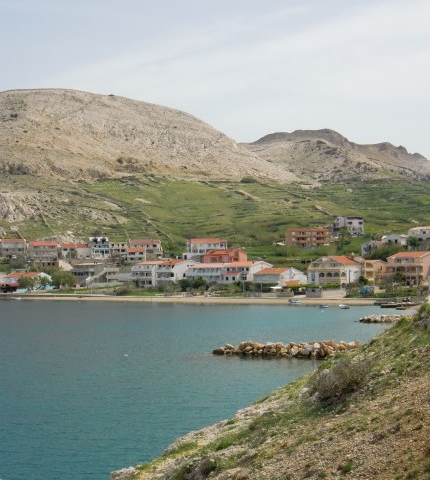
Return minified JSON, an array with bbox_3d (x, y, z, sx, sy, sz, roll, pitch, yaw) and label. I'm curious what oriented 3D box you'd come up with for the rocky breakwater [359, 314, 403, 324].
[{"bbox_3d":[26.954,12.547,147.000,8.200,1.200,3.000,0,-2,6],"label":"rocky breakwater"}]

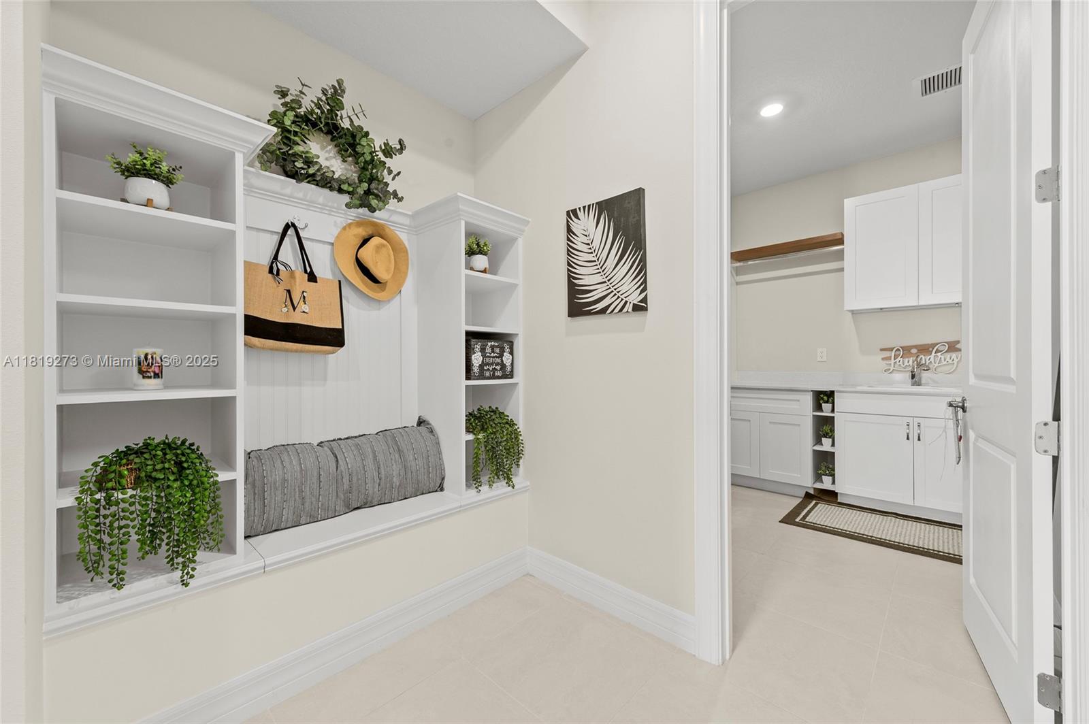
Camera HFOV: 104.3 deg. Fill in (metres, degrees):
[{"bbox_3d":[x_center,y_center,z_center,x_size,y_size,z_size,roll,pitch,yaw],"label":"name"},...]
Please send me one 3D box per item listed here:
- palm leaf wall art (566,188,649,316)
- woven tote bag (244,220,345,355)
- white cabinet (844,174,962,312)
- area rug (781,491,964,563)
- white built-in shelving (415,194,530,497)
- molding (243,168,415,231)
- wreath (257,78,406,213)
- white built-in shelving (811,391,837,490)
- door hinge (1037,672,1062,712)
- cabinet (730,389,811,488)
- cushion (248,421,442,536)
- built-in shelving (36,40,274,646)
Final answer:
[{"bbox_3d":[0.263,-0.457,1.859,0.403,0.506,0.035,0,0,43],"label":"palm leaf wall art"},{"bbox_3d":[-1.002,-0.304,1.661,0.150,0.538,0.385,0,0,43],"label":"woven tote bag"},{"bbox_3d":[2.887,-0.877,3.257,0.910,0.915,0.330,0,0,43],"label":"white cabinet"},{"bbox_3d":[2.306,1.095,2.744,1.225,0.014,0.760,0,0,43],"label":"area rug"},{"bbox_3d":[-0.398,-0.059,2.167,0.505,1.347,0.470,0,0,43],"label":"white built-in shelving"},{"bbox_3d":[-0.911,-0.690,1.852,0.080,0.087,0.780,0,0,43],"label":"molding"},{"bbox_3d":[-0.900,-0.968,1.863,0.185,0.580,0.630,0,0,43],"label":"wreath"},{"bbox_3d":[2.370,0.608,3.504,0.163,0.766,0.600,0,0,43],"label":"white built-in shelving"},{"bbox_3d":[1.330,0.869,1.113,0.045,0.091,0.012,0,0,35],"label":"door hinge"},{"bbox_3d":[2.033,0.608,3.824,0.765,0.766,0.610,0,0,43],"label":"cabinet"},{"bbox_3d":[-0.841,0.453,1.790,0.220,0.322,0.805,0,0,43],"label":"cushion"},{"bbox_3d":[-1.187,-0.056,1.320,0.505,1.355,0.465,0,0,43],"label":"built-in shelving"}]

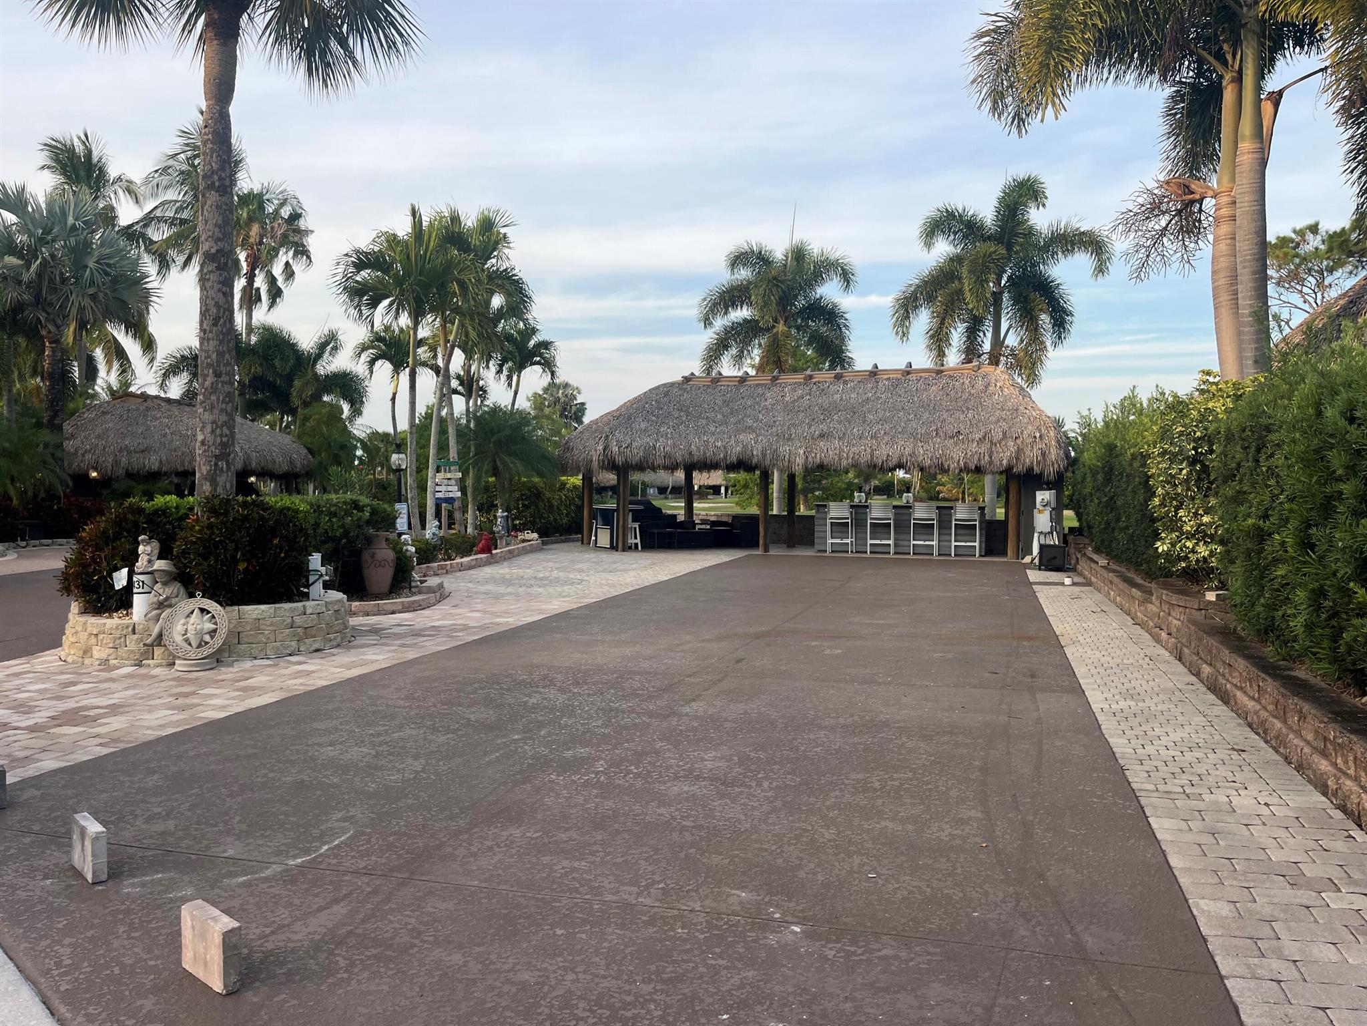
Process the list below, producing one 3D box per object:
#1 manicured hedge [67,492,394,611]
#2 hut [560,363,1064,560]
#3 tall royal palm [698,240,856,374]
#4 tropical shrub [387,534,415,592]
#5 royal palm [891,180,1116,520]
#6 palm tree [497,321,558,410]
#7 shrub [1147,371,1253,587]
[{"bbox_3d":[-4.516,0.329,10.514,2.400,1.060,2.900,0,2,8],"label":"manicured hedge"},{"bbox_3d":[3.050,-1.224,23.574,10.700,4.150,4.800,1,2,19],"label":"hut"},{"bbox_3d":[2.730,-3.654,29.905,4.500,8.630,4.500,1,2,19],"label":"tall royal palm"},{"bbox_3d":[-3.604,0.621,13.024,0.500,0.690,0.500,0,2,16],"label":"tropical shrub"},{"bbox_3d":[8.019,-3.902,25.896,5.300,9.370,5.300,1,2,19],"label":"royal palm"},{"bbox_3d":[-6.220,-3.550,39.912,2.800,7.830,2.800,0,2,16],"label":"palm tree"},{"bbox_3d":[5.644,-0.373,11.194,1.200,2.340,1.300,0,2,16],"label":"shrub"}]

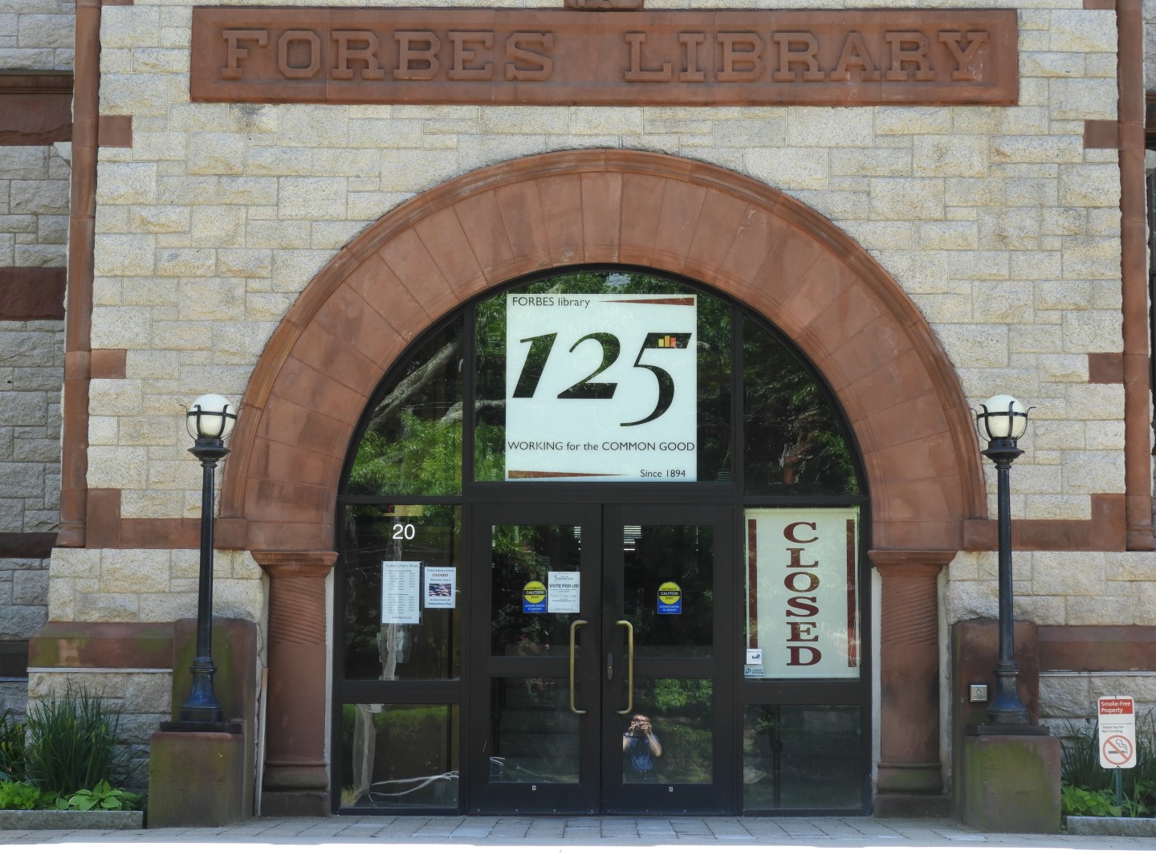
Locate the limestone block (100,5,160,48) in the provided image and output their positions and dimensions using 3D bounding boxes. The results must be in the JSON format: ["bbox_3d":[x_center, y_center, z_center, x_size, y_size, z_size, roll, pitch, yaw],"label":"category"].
[{"bbox_3d":[-3.083,-2.790,18.507,0.411,0.296,0.200,0,-7,0],"label":"limestone block"}]

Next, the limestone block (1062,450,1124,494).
[{"bbox_3d":[3.452,0.266,17.969,0.400,0.282,0.200,0,-6,1],"label":"limestone block"}]

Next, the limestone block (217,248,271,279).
[{"bbox_3d":[-2.265,-1.145,18.195,0.362,0.211,0.200,0,-6,1],"label":"limestone block"}]

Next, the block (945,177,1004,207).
[{"bbox_3d":[2.711,-1.634,18.342,0.407,0.198,0.200,0,-7,0],"label":"block"}]

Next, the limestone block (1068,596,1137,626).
[{"bbox_3d":[3.470,1.184,17.767,0.448,0.193,0.200,0,-6,1],"label":"limestone block"}]

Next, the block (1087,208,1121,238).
[{"bbox_3d":[3.601,-1.425,18.405,0.241,0.214,0.250,0,-7,1],"label":"block"}]

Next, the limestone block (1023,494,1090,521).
[{"bbox_3d":[3.236,0.507,18.093,0.444,0.177,0.200,0,-7,0],"label":"limestone block"}]

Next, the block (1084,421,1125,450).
[{"bbox_3d":[3.574,0.025,18.235,0.275,0.204,0.250,0,-7,1],"label":"block"}]

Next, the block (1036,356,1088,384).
[{"bbox_3d":[3.285,-0.426,18.200,0.345,0.198,0.200,0,-7,0],"label":"block"}]

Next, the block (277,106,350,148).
[{"bbox_3d":[-1.802,-2.081,18.287,0.499,0.288,0.160,0,-6,1],"label":"block"}]

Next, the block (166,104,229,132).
[{"bbox_3d":[-2.594,-2.142,18.312,0.426,0.195,0.200,0,-6,1],"label":"block"}]

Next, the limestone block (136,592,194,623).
[{"bbox_3d":[-2.713,1.165,17.843,0.439,0.204,0.160,0,-6,1],"label":"limestone block"}]

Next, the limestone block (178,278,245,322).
[{"bbox_3d":[-2.509,-0.904,18.427,0.472,0.307,0.250,0,-7,1],"label":"limestone block"}]

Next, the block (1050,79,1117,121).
[{"bbox_3d":[3.439,-2.257,18.243,0.459,0.294,0.160,0,-6,1],"label":"block"}]

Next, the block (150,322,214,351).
[{"bbox_3d":[-2.687,-0.650,18.216,0.421,0.188,0.200,0,-6,1],"label":"block"}]

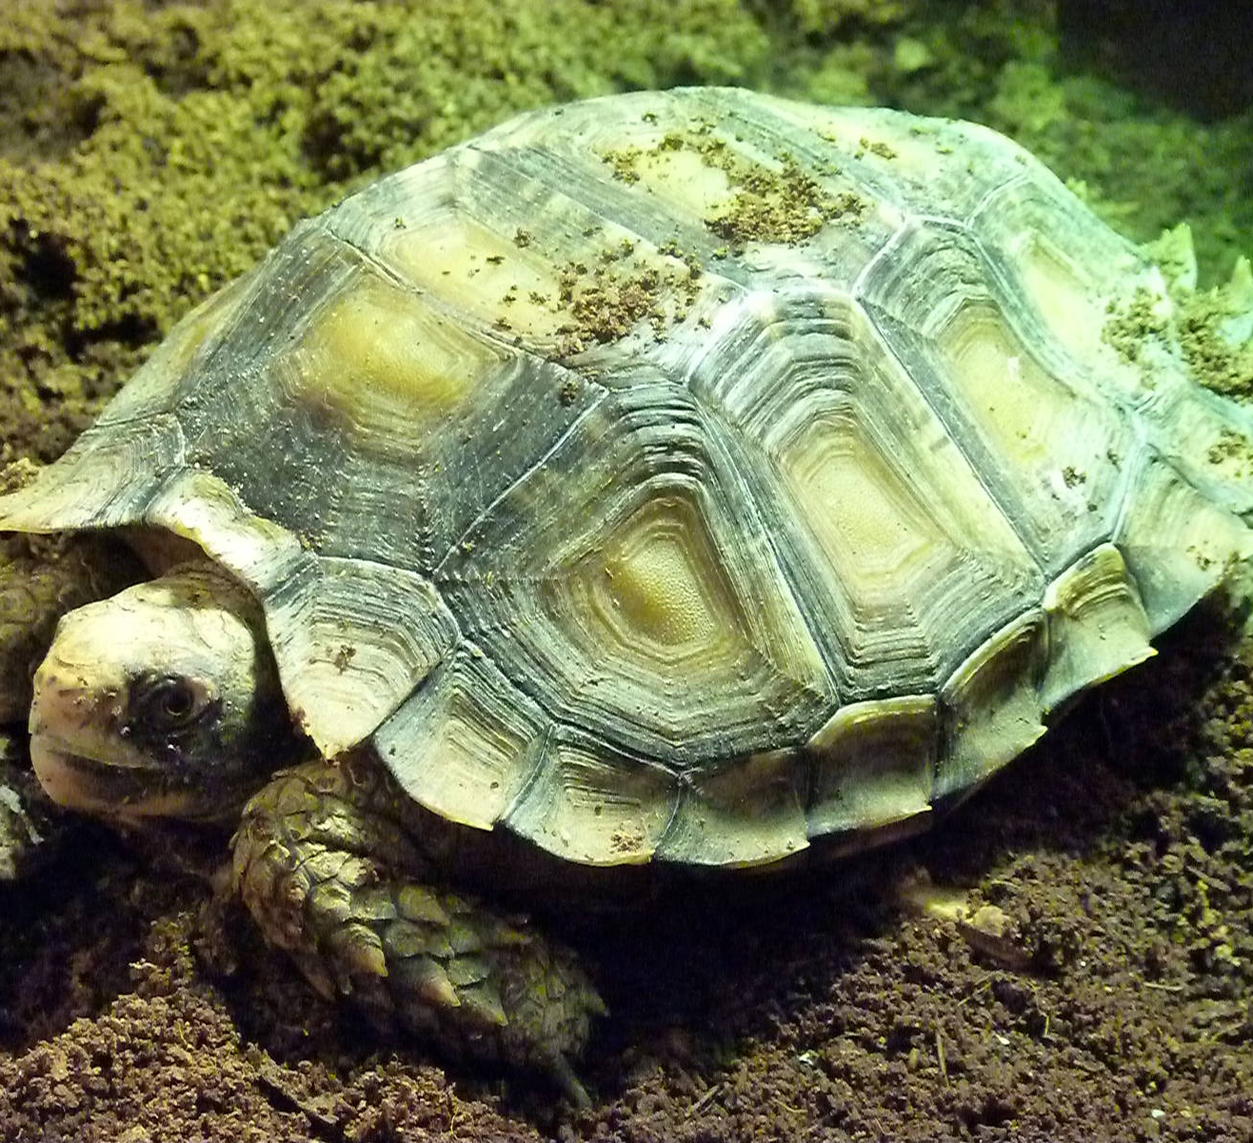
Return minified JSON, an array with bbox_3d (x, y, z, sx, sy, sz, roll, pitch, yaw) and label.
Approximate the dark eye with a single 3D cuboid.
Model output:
[{"bbox_3d":[-0.080,0.023,0.960,0.013,0.010,0.006,4,22,7],"label":"dark eye"}]

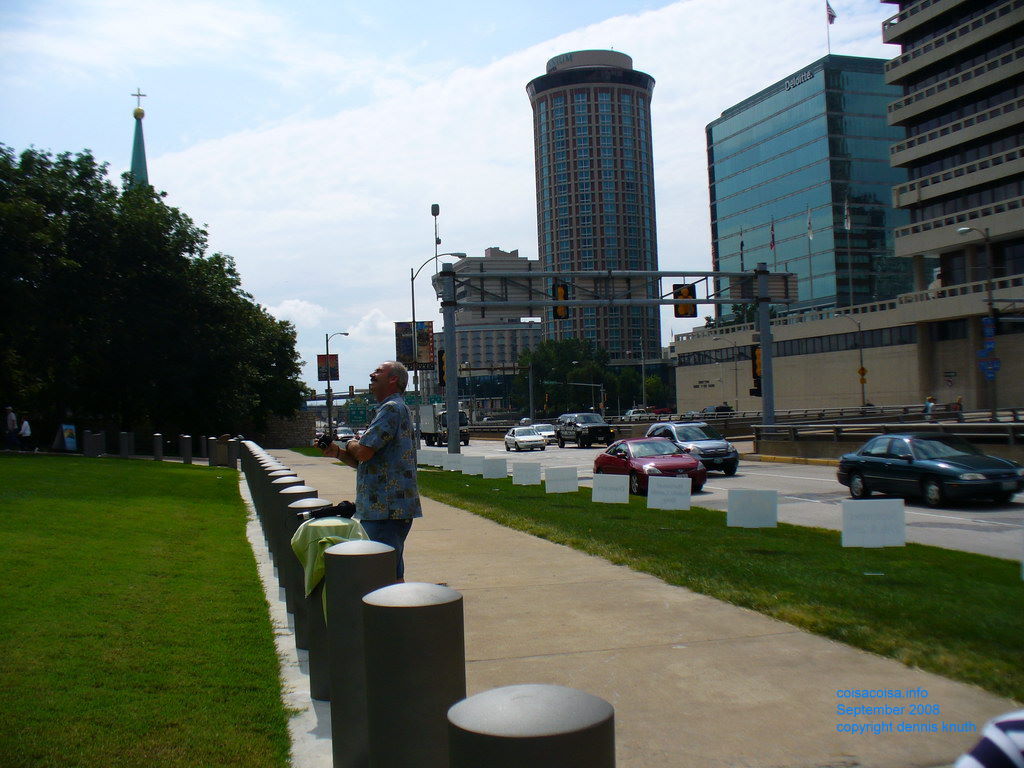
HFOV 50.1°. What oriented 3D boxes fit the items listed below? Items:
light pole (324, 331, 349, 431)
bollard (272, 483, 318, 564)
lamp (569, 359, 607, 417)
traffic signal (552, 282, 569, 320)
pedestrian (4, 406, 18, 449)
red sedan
[{"bbox_3d":[-14.757,0.390,94.238,2.000,9.900,0.450,-2,-1,-14],"label":"light pole"},{"bbox_3d":[-1.577,1.254,8.165,0.285,0.965,0.285,-2,-1,-17],"label":"bollard"},{"bbox_3d":[10.525,1.096,160.001,3.400,9.300,0.500,-2,-1,-14],"label":"lamp"},{"bbox_3d":[1.882,-3.201,42.467,0.570,1.340,0.400,-2,-1,-14],"label":"traffic signal"},{"bbox_3d":[-20.112,1.789,44.015,0.550,1.730,0.500,-2,-1,12],"label":"pedestrian"},{"bbox_3d":[3.638,2.173,29.564,1.810,1.420,4.700,-2,-1,-13],"label":"red sedan"}]

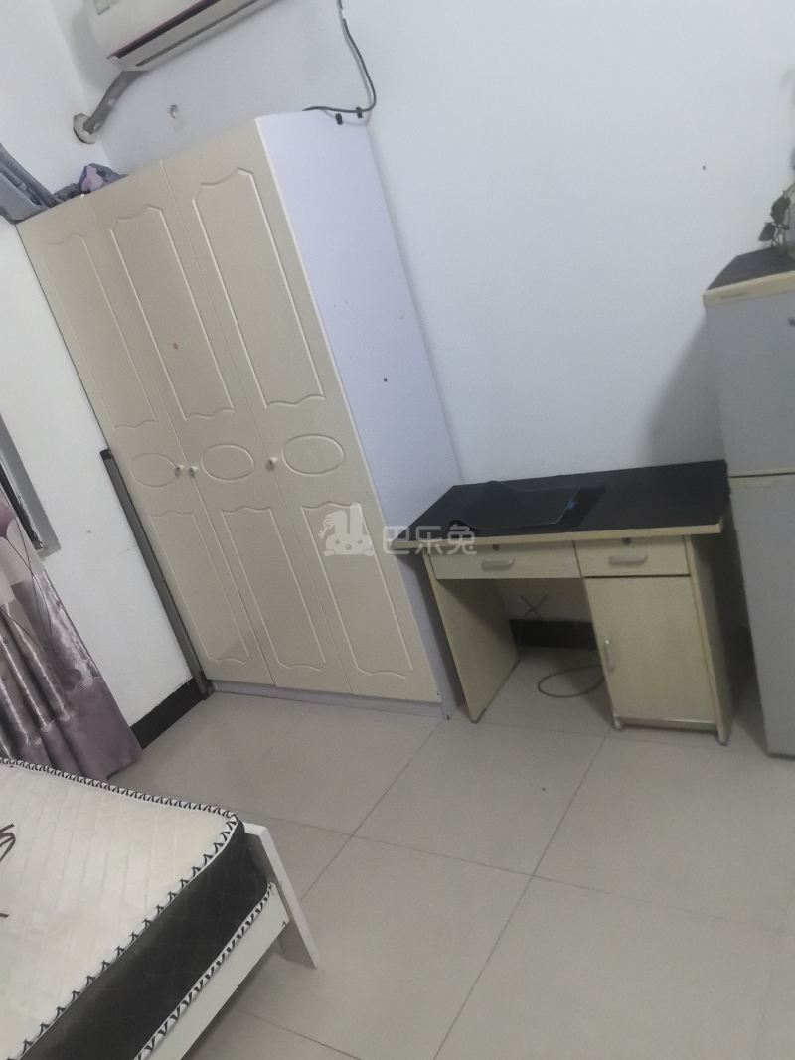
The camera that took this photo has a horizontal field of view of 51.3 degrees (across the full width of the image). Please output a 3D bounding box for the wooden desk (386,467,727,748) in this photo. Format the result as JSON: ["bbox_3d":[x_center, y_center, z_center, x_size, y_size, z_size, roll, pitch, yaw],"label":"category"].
[{"bbox_3d":[0.624,0.232,2.744,1.026,0.709,0.477,-4,23,33],"label":"wooden desk"}]

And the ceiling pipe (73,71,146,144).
[{"bbox_3d":[-1.079,-1.613,3.123,0.365,0.188,0.112,-3,24,35],"label":"ceiling pipe"}]

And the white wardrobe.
[{"bbox_3d":[-0.464,-0.315,3.150,1.203,2.021,0.532,-2,24,35],"label":"white wardrobe"}]

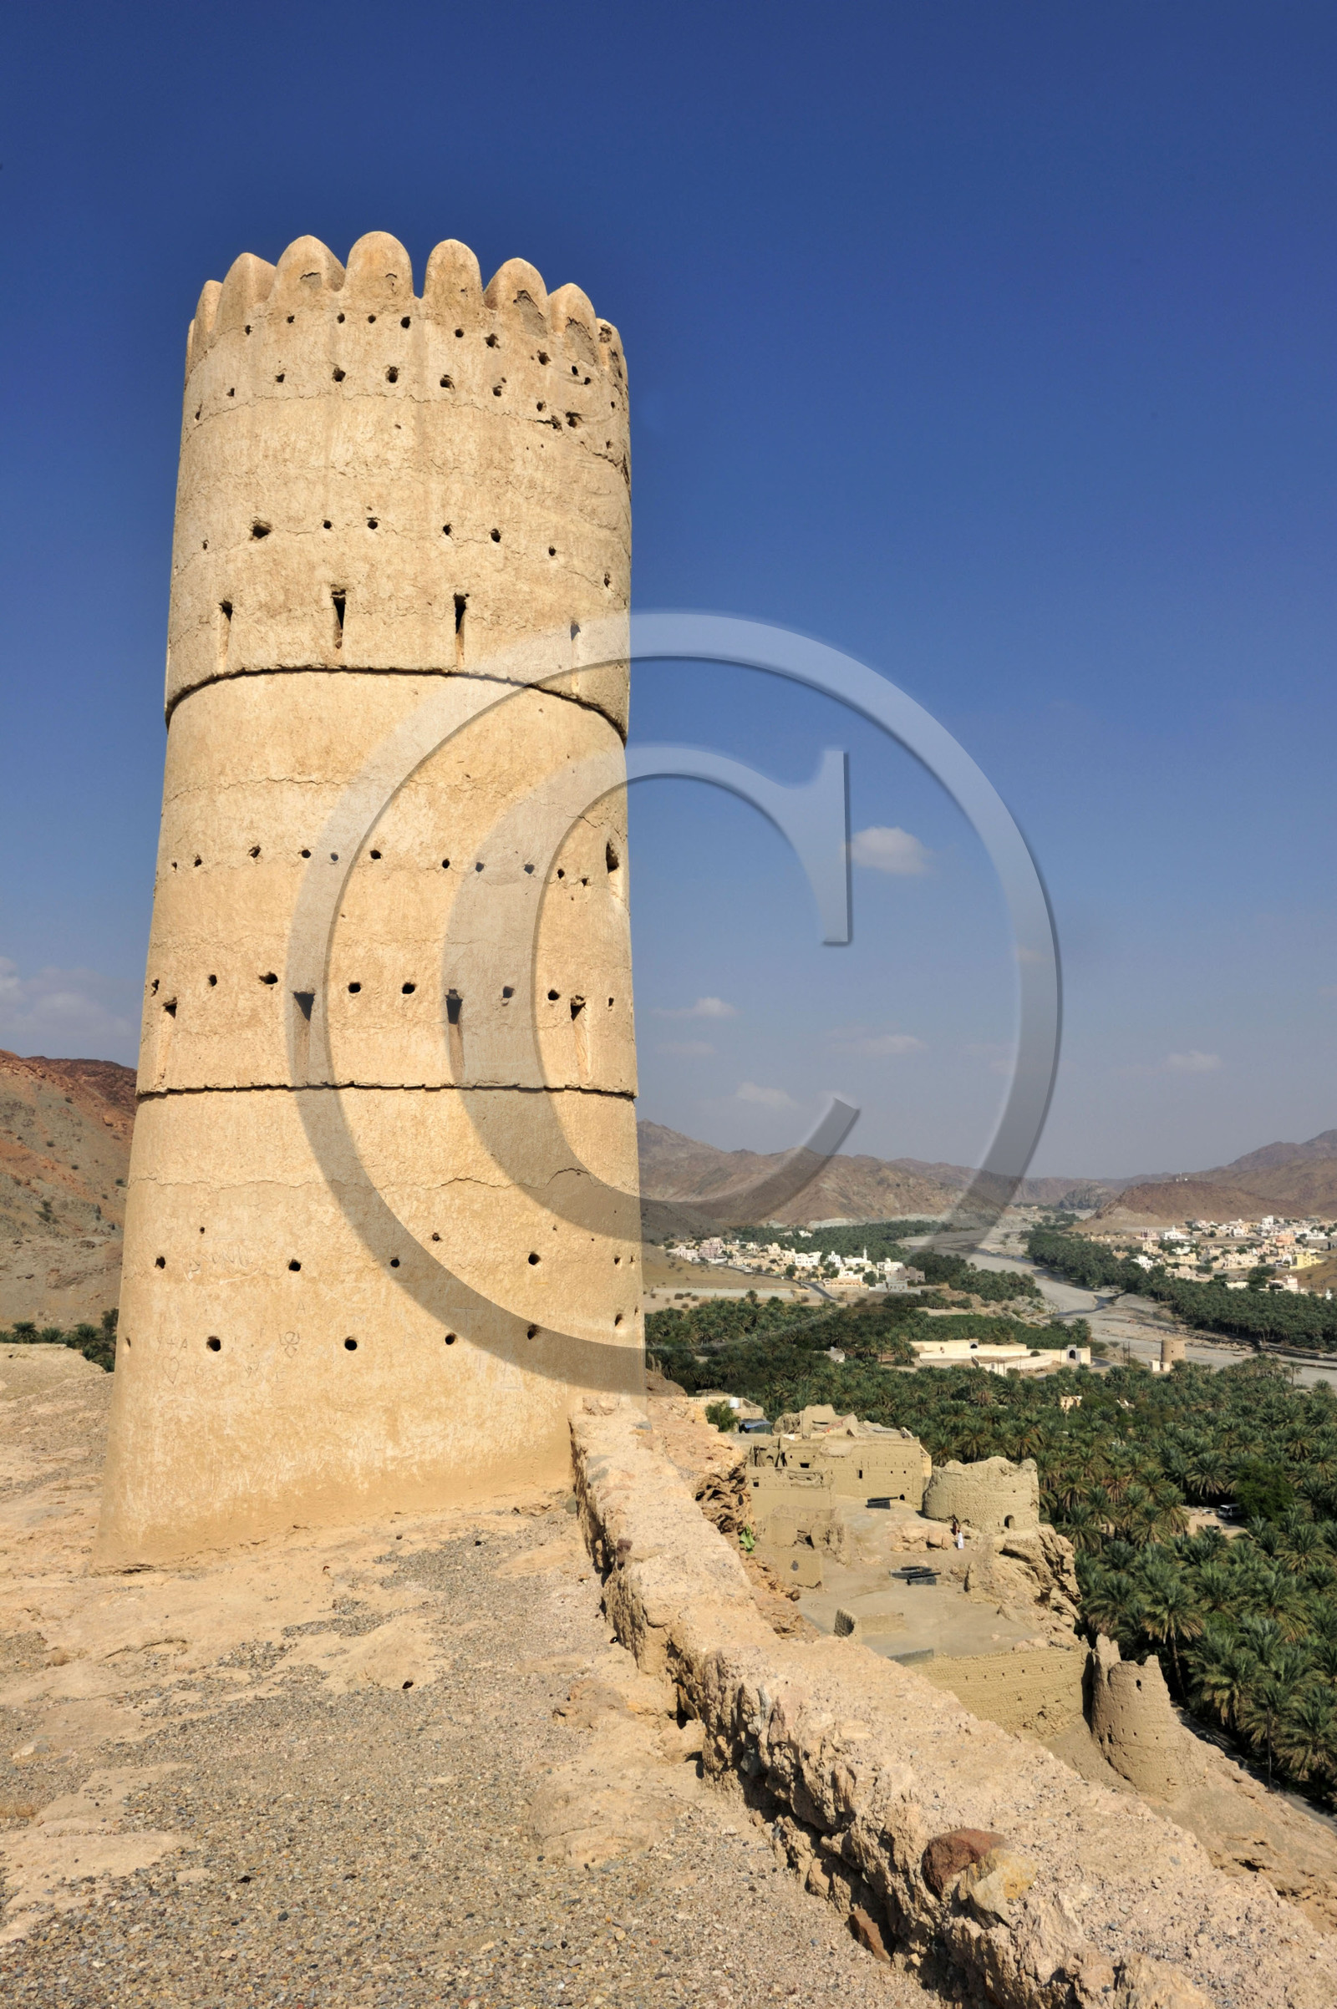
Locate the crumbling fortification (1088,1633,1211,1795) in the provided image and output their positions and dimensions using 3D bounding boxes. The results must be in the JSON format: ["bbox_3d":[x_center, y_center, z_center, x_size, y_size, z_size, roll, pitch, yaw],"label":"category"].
[{"bbox_3d":[33.940,50.340,103.000,7.600,9.200,7.300,0,-7,0],"label":"crumbling fortification"}]

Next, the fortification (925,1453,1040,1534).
[{"bbox_3d":[28.280,44.030,131.000,10.200,5.900,9.900,0,-7,0],"label":"fortification"}]

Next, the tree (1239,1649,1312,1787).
[{"bbox_3d":[50.950,60.220,122.000,6.200,10.800,6.200,0,-7,0],"label":"tree"}]

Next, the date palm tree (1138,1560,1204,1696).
[{"bbox_3d":[49.590,61.690,143.000,6.300,12.200,6.300,0,-7,0],"label":"date palm tree"}]

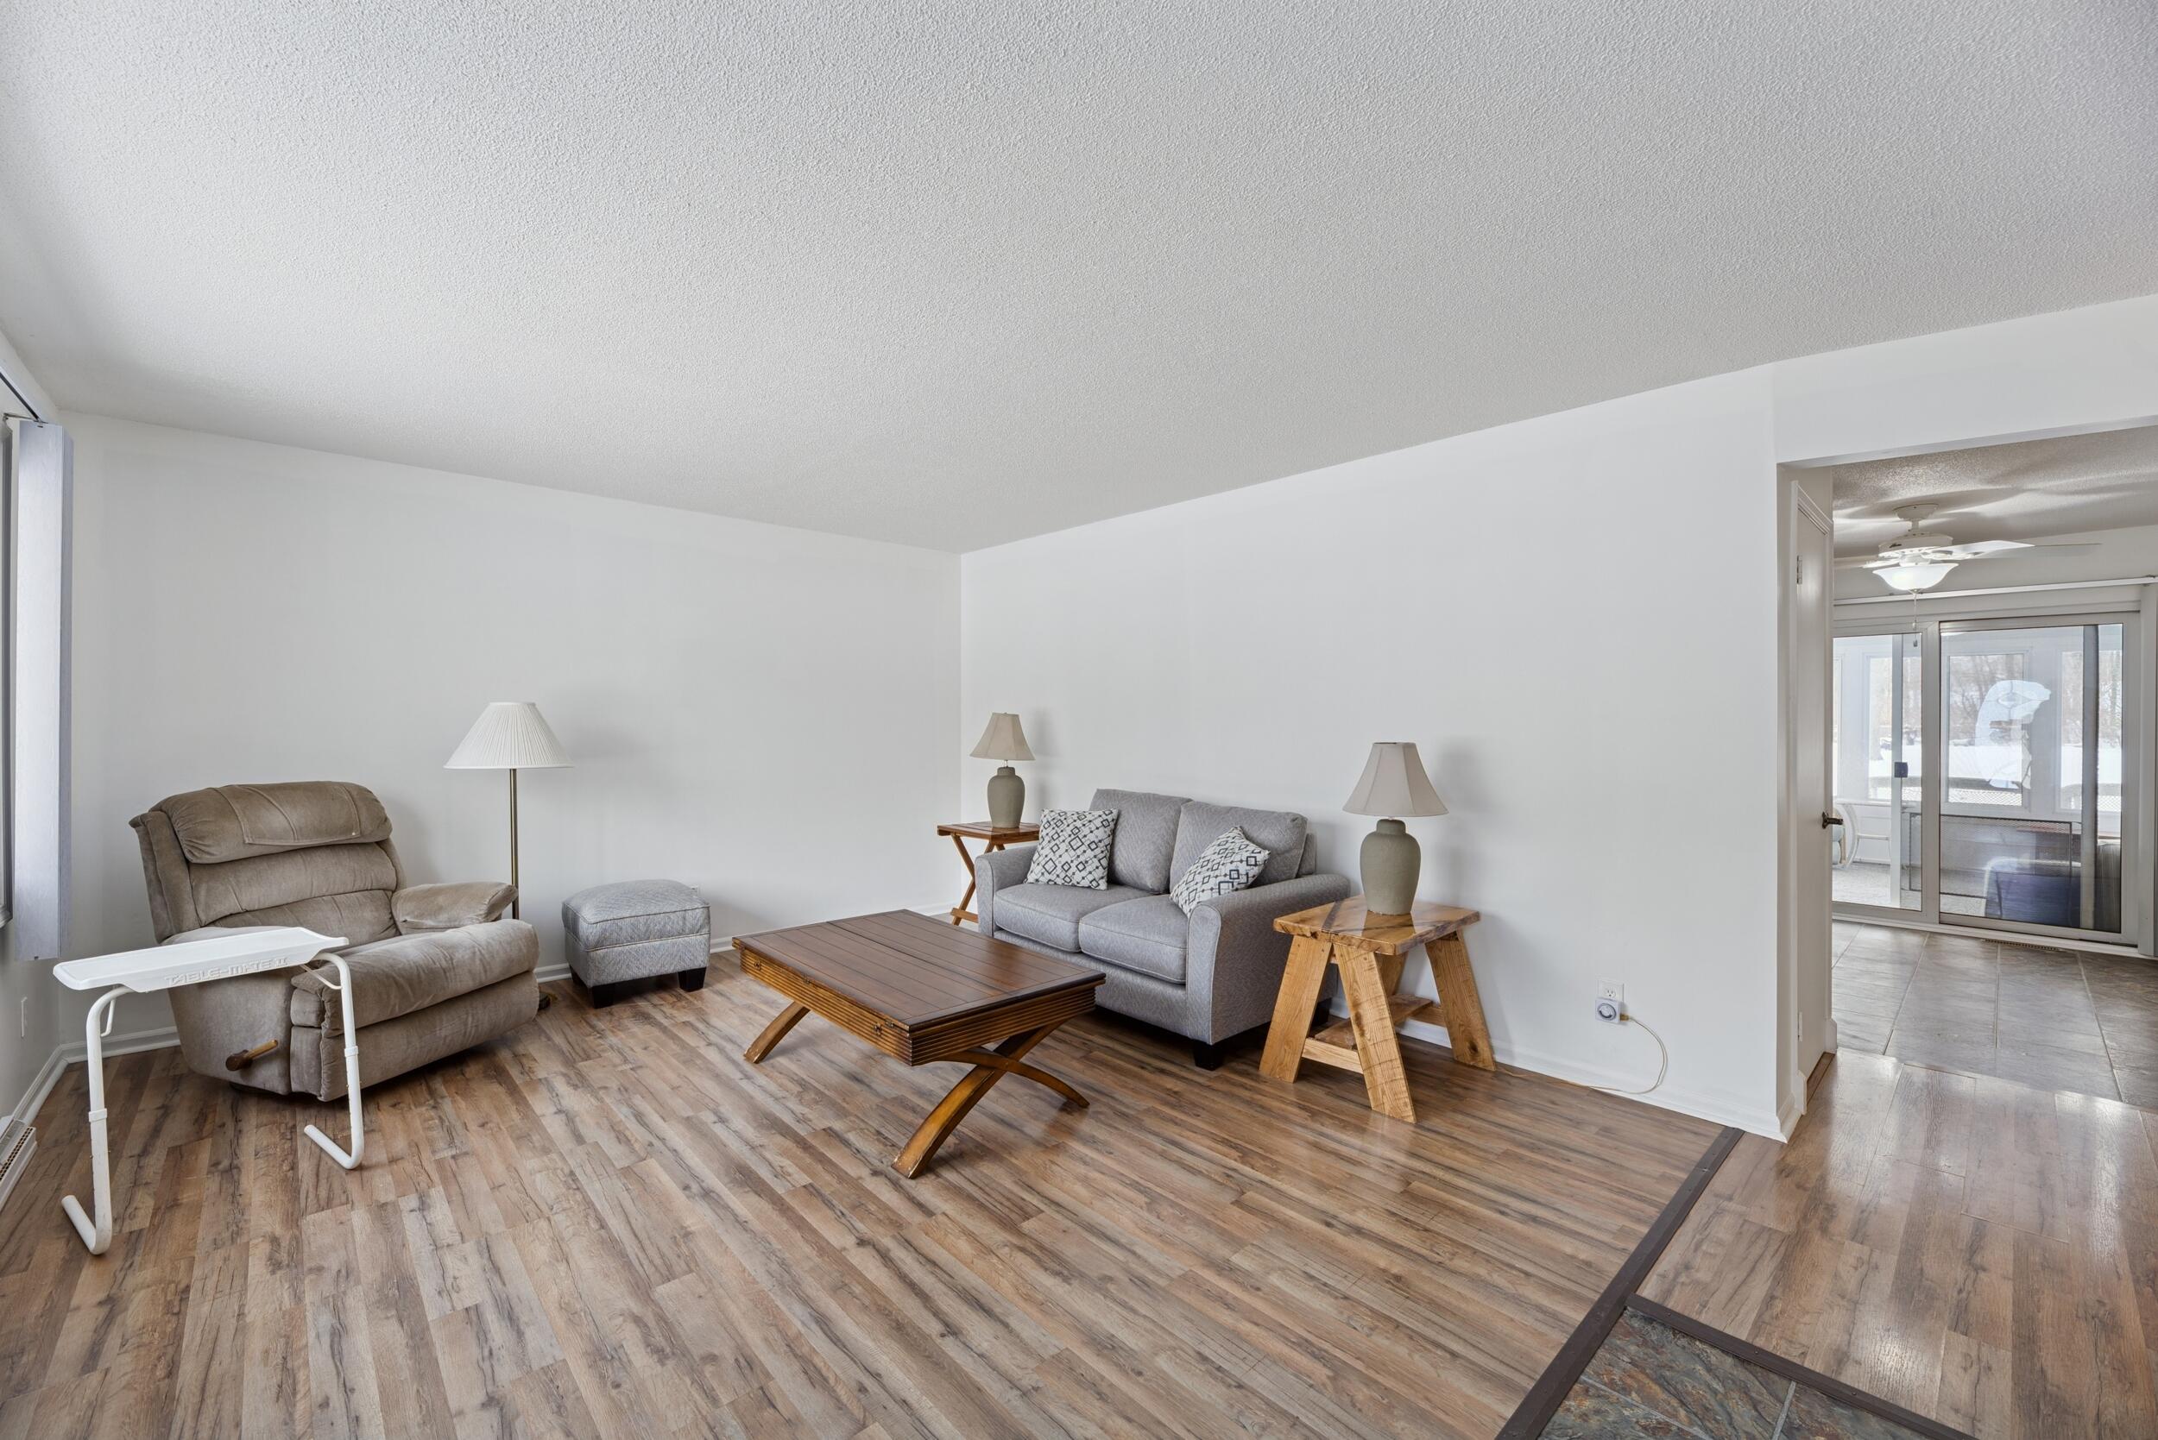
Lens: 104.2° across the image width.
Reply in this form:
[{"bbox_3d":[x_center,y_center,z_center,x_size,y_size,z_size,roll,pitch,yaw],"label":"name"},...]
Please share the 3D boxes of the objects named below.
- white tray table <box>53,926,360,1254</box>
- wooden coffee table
[{"bbox_3d":[-2.417,0.969,2.348,0.420,0.690,0.520,0,0,36],"label":"white tray table"},{"bbox_3d":[-0.640,1.096,3.102,0.780,0.456,1.340,0,-1,-42],"label":"wooden coffee table"}]

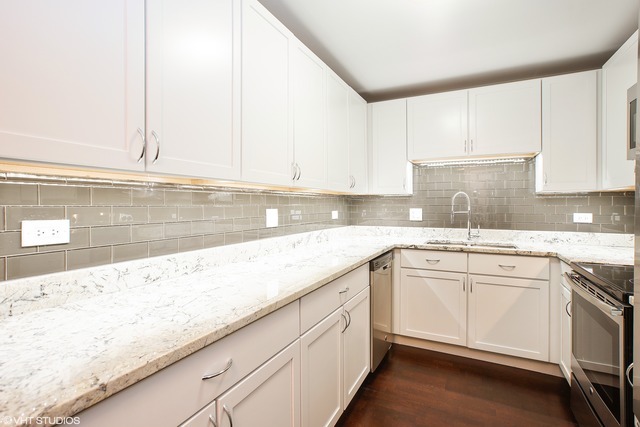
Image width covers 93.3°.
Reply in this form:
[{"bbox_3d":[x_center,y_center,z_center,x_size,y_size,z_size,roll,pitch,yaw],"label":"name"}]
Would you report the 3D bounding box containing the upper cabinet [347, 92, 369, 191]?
[{"bbox_3d":[0.221,-0.639,2.909,0.324,0.910,0.525,1,2,27],"label":"upper cabinet"}]

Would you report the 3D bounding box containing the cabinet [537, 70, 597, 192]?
[{"bbox_3d":[2.014,-0.632,2.498,0.342,0.910,0.317,1,2,27],"label":"cabinet"}]

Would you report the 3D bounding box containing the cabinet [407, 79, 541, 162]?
[{"bbox_3d":[1.387,-0.800,2.811,1.065,0.588,0.317,1,2,27],"label":"cabinet"}]

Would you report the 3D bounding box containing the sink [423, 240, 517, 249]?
[{"bbox_3d":[1.320,0.369,2.662,0.735,0.200,0.395,1,2,27],"label":"sink"}]

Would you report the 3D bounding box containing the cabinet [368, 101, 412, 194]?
[{"bbox_3d":[0.738,-0.646,3.142,0.389,0.910,0.317,1,2,27],"label":"cabinet"}]

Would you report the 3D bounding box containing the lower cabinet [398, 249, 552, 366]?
[{"bbox_3d":[1.327,0.688,2.704,1.079,0.781,0.627,1,2,27],"label":"lower cabinet"}]

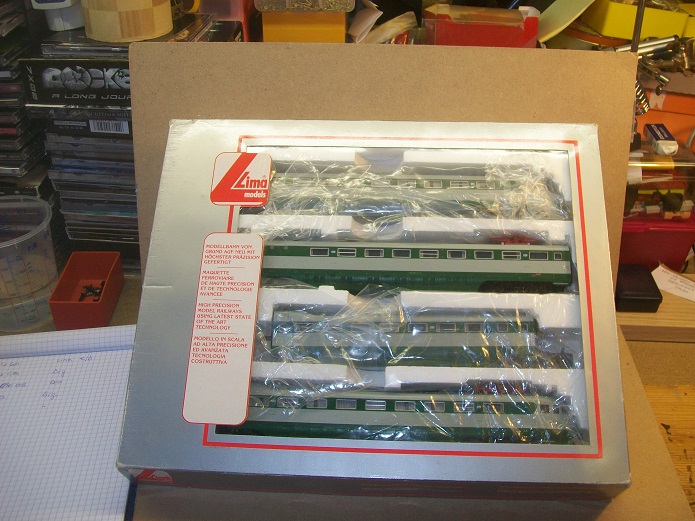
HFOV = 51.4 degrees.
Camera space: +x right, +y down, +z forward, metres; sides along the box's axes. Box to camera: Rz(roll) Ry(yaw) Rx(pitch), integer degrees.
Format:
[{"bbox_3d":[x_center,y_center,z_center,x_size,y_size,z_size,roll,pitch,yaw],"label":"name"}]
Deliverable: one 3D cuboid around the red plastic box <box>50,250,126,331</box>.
[{"bbox_3d":[-0.277,0.033,0.776,0.051,0.040,0.090,0,35,-3],"label":"red plastic box"}]

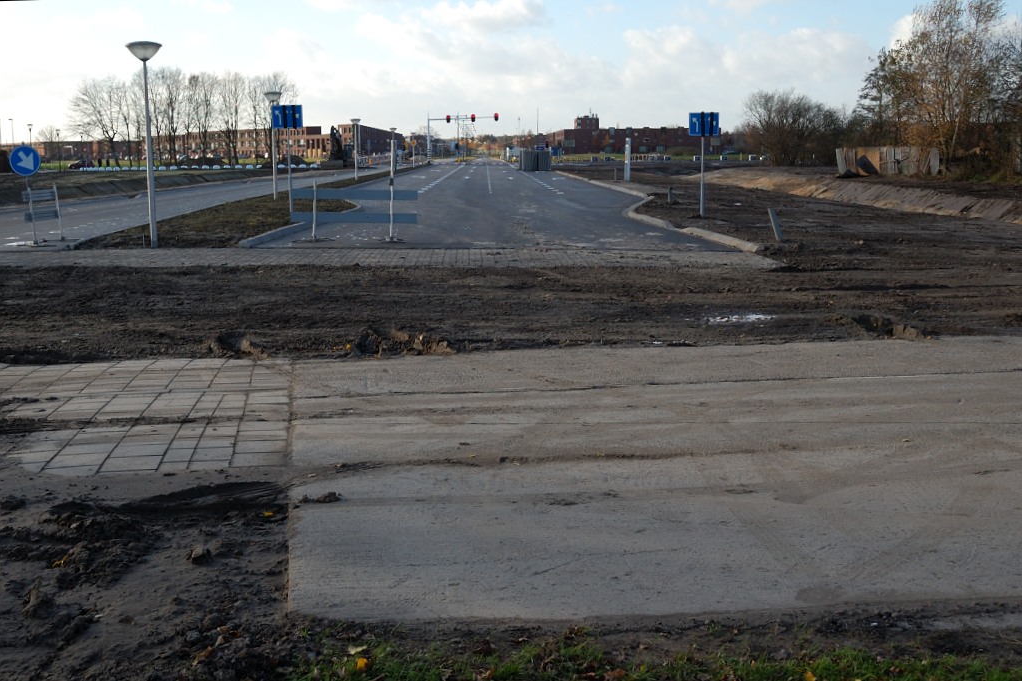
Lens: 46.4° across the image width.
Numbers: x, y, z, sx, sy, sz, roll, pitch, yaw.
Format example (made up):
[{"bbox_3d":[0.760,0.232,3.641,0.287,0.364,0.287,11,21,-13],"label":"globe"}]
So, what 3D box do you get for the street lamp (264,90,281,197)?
[{"bbox_3d":[-8.560,-7.037,43.227,0.690,3.860,0.690,0,9,0],"label":"street lamp"}]

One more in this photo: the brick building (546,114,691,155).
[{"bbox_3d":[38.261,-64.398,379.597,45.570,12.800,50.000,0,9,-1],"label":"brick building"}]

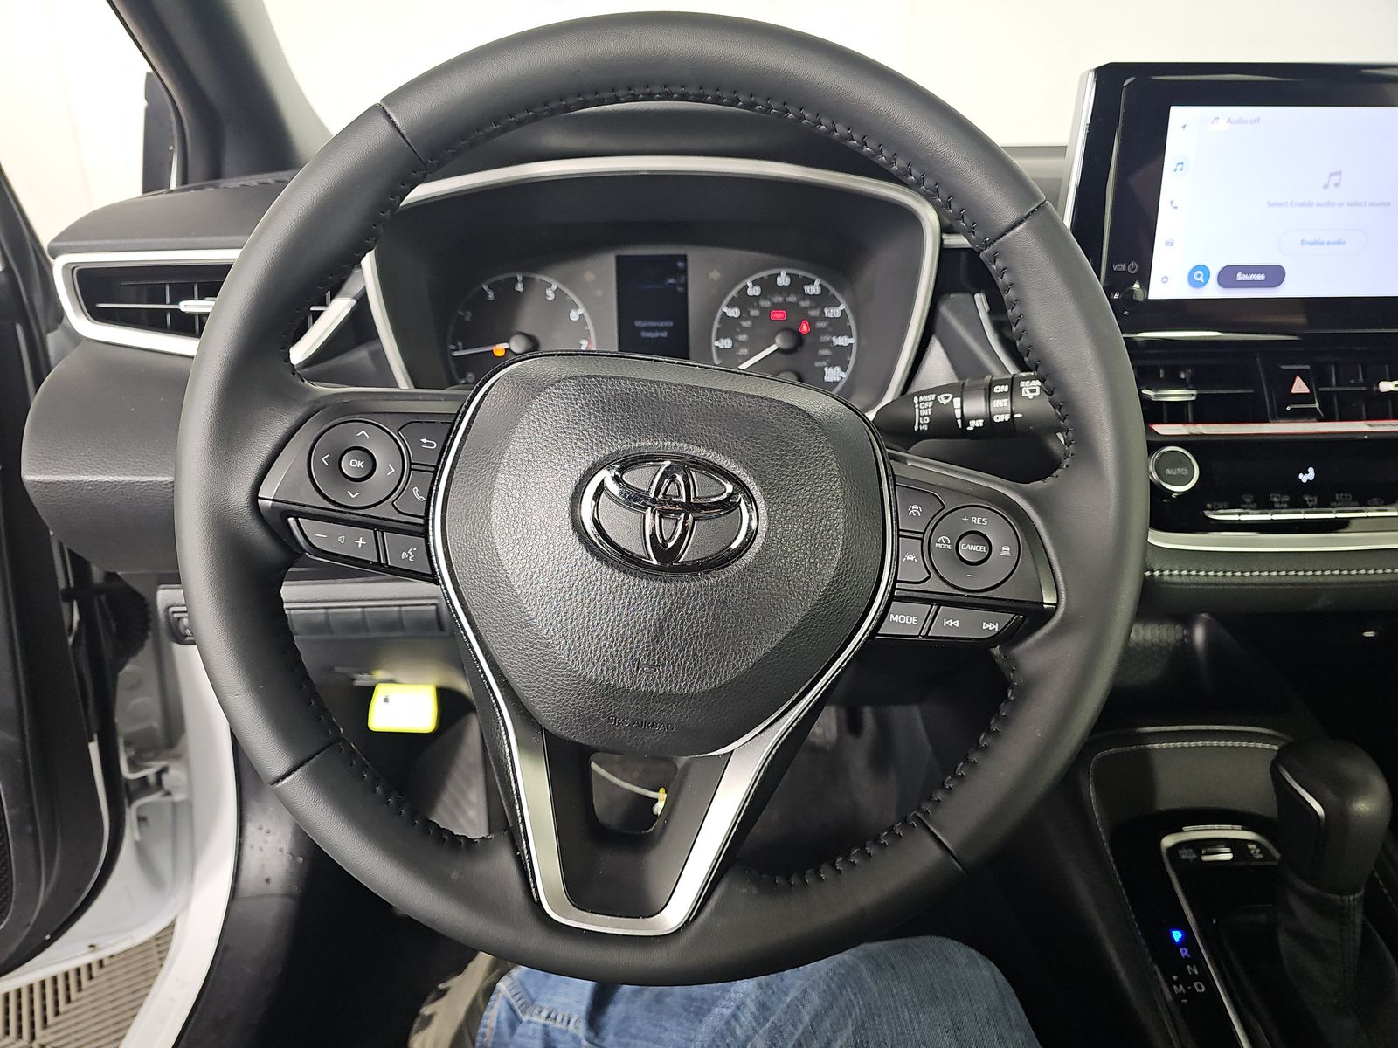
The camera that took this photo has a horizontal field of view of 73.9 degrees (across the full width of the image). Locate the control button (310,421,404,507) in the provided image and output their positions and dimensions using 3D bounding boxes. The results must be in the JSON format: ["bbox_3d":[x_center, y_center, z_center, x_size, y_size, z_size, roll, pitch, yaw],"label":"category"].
[{"bbox_3d":[-0.132,-0.023,0.358,0.035,0.034,0.009,8,0,0],"label":"control button"}]

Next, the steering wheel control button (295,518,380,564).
[{"bbox_3d":[-0.140,0.007,0.361,0.032,0.013,0.008,9,0,0],"label":"steering wheel control button"}]

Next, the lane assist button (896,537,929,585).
[{"bbox_3d":[0.085,0.015,0.370,0.016,0.018,0.007,7,1,-3],"label":"lane assist button"}]

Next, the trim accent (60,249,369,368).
[{"bbox_3d":[-0.278,-0.122,0.532,0.170,0.064,0.040,-1,22,-2],"label":"trim accent"}]

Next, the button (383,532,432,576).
[{"bbox_3d":[-0.114,0.011,0.364,0.021,0.015,0.007,7,1,-3],"label":"button"}]

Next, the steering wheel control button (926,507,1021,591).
[{"bbox_3d":[0.108,0.009,0.368,0.036,0.034,0.008,7,1,-3],"label":"steering wheel control button"}]

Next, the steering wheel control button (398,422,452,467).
[{"bbox_3d":[-0.106,-0.032,0.360,0.020,0.018,0.007,7,1,-3],"label":"steering wheel control button"}]

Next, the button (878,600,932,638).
[{"bbox_3d":[0.080,0.037,0.361,0.019,0.013,0.007,6,0,0],"label":"button"}]

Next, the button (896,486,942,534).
[{"bbox_3d":[0.085,-0.006,0.357,0.018,0.018,0.007,8,0,0],"label":"button"}]

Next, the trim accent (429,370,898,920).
[{"bbox_3d":[-0.018,0.048,0.358,0.184,0.212,0.036,7,1,-3],"label":"trim accent"}]

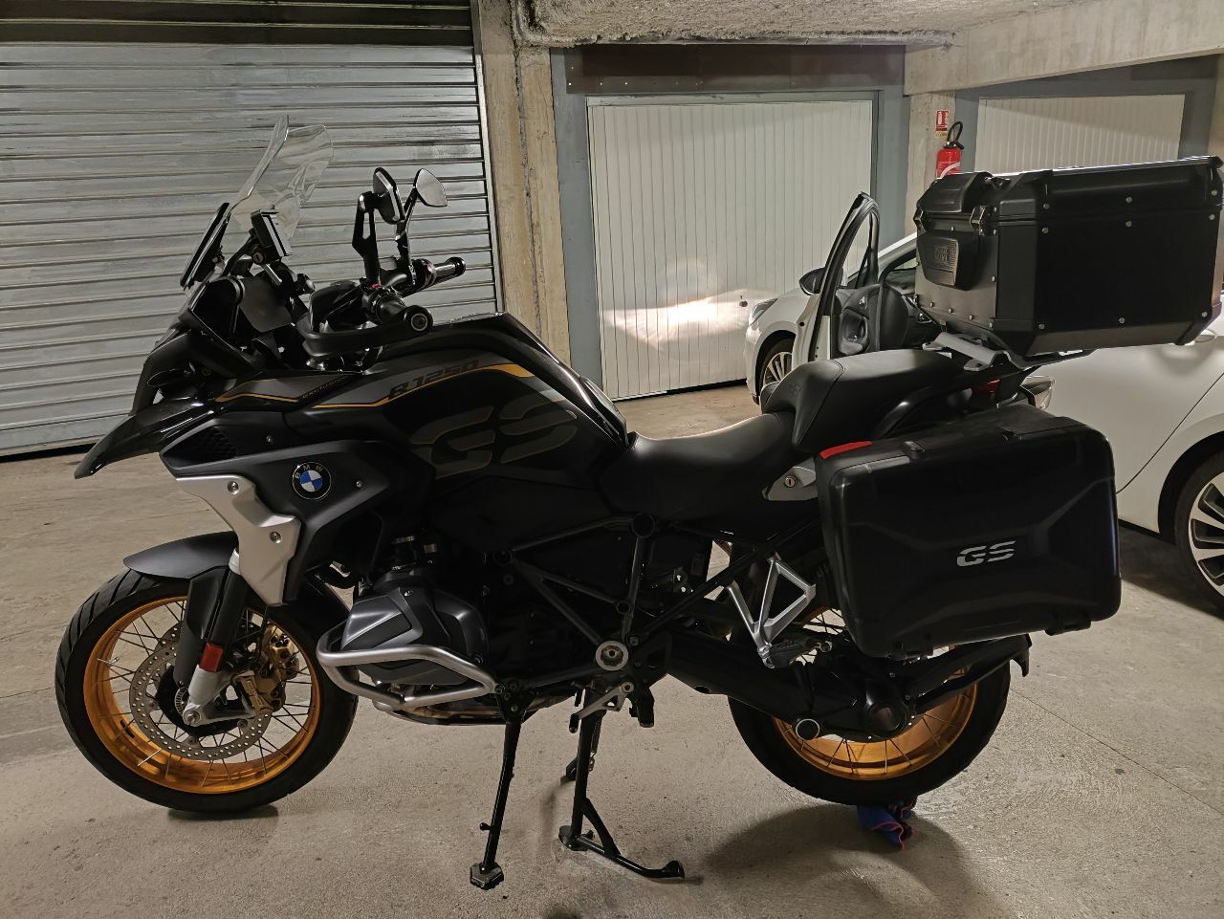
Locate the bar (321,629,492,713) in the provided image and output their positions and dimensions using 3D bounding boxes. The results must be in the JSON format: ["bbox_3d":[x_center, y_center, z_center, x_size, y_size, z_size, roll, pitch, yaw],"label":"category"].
[{"bbox_3d":[-0.385,0.419,1.667,0.310,0.250,0.270,-1,15,1],"label":"bar"}]

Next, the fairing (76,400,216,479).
[{"bbox_3d":[-0.977,-0.052,1.825,0.360,0.180,0.240,-1,15,1],"label":"fairing"}]

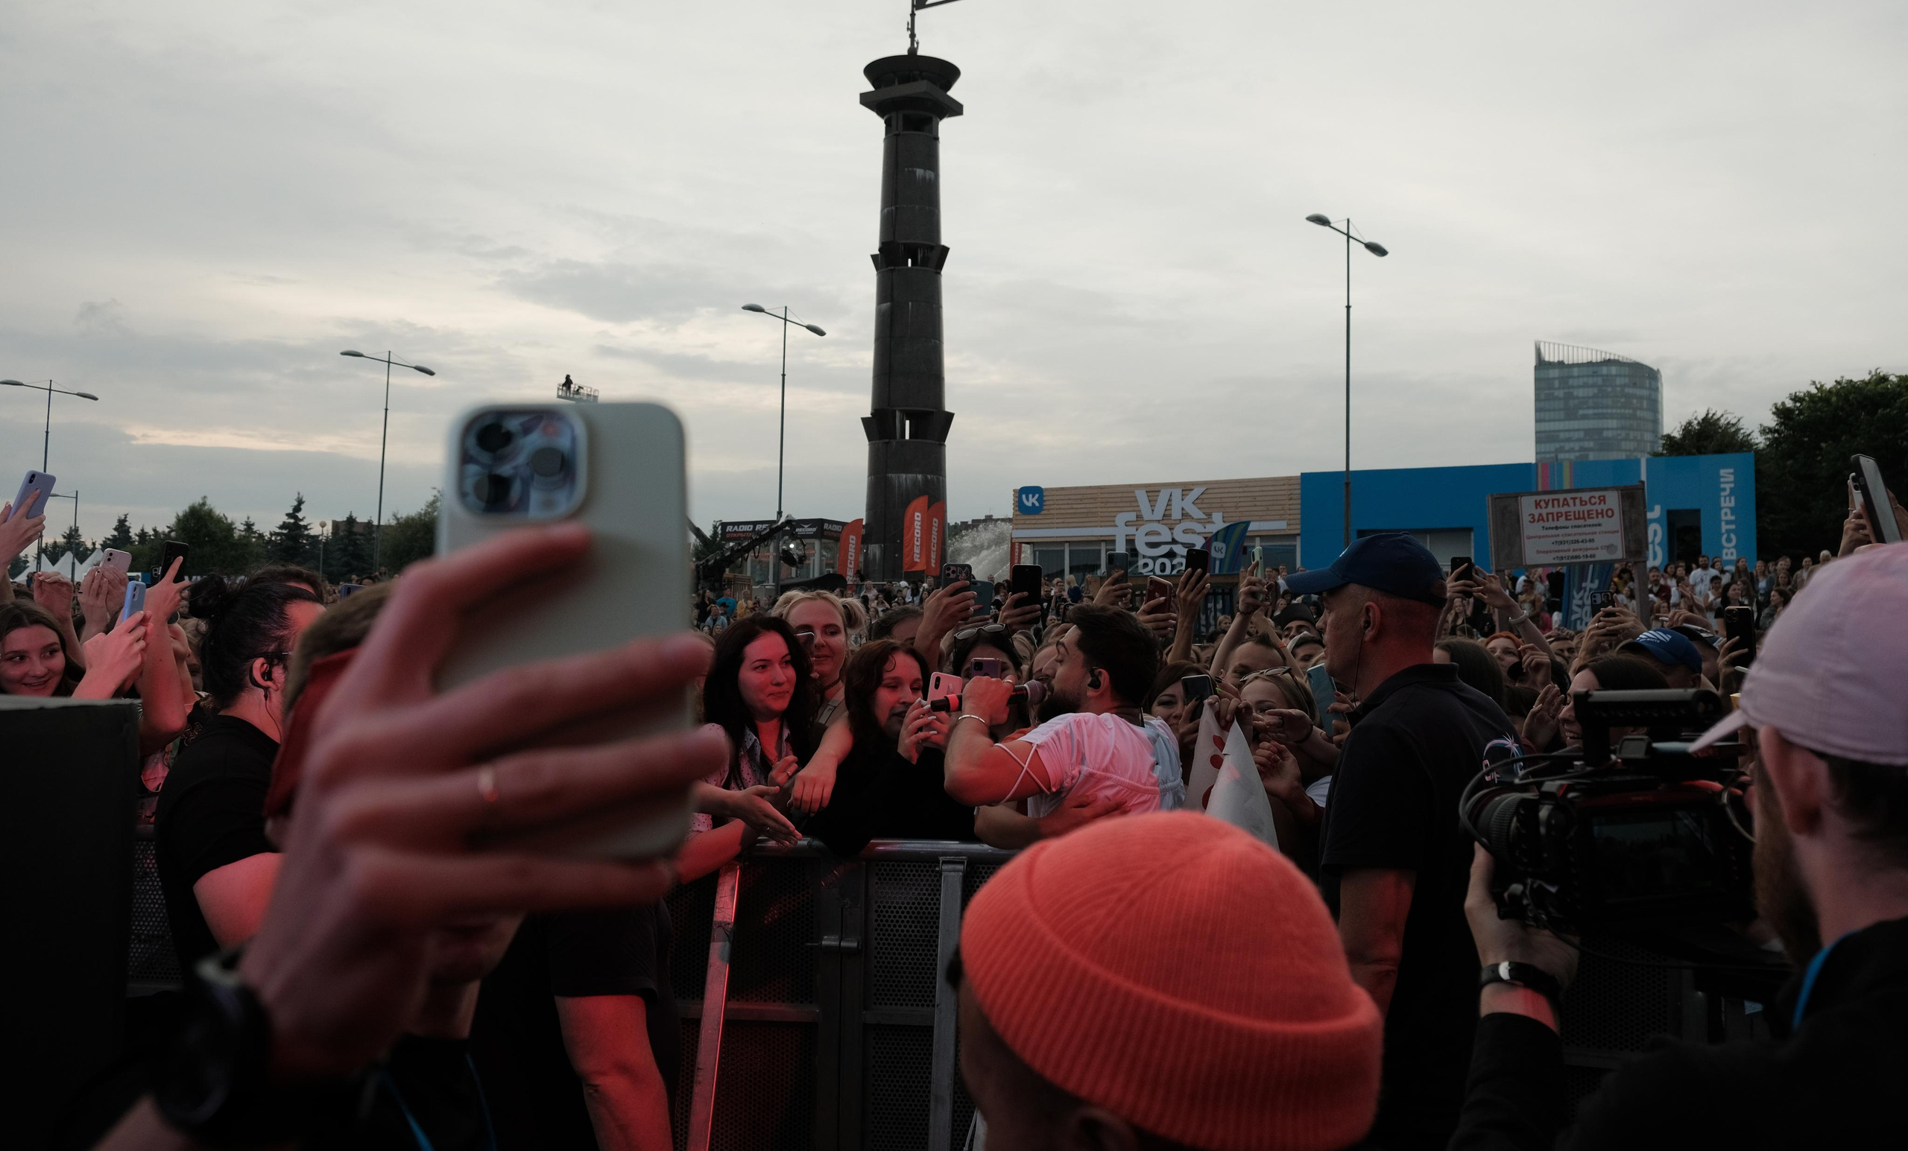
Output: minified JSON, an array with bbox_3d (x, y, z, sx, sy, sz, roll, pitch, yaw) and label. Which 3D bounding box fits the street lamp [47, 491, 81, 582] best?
[{"bbox_3d":[-87.144,-3.279,140.000,3.000,10.000,0.400,4,-5,-37],"label":"street lamp"}]

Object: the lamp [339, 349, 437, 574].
[{"bbox_3d":[-20.187,-2.967,50.700,0.400,10.120,3.500,-1,-4,31],"label":"lamp"}]

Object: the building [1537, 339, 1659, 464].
[{"bbox_3d":[219.644,-26.455,486.544,39.000,108.000,30.000,0,-4,12],"label":"building"}]

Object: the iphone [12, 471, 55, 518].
[{"bbox_3d":[-2.243,-0.183,3.480,0.011,0.151,0.076,36,12,28],"label":"iphone"}]

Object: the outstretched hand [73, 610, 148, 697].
[{"bbox_3d":[-1.591,0.147,2.700,0.130,0.155,0.090,0,-4,24],"label":"outstretched hand"}]

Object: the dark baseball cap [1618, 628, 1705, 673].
[{"bbox_3d":[2.072,0.221,4.200,0.180,0.125,0.250,12,-4,41],"label":"dark baseball cap"}]

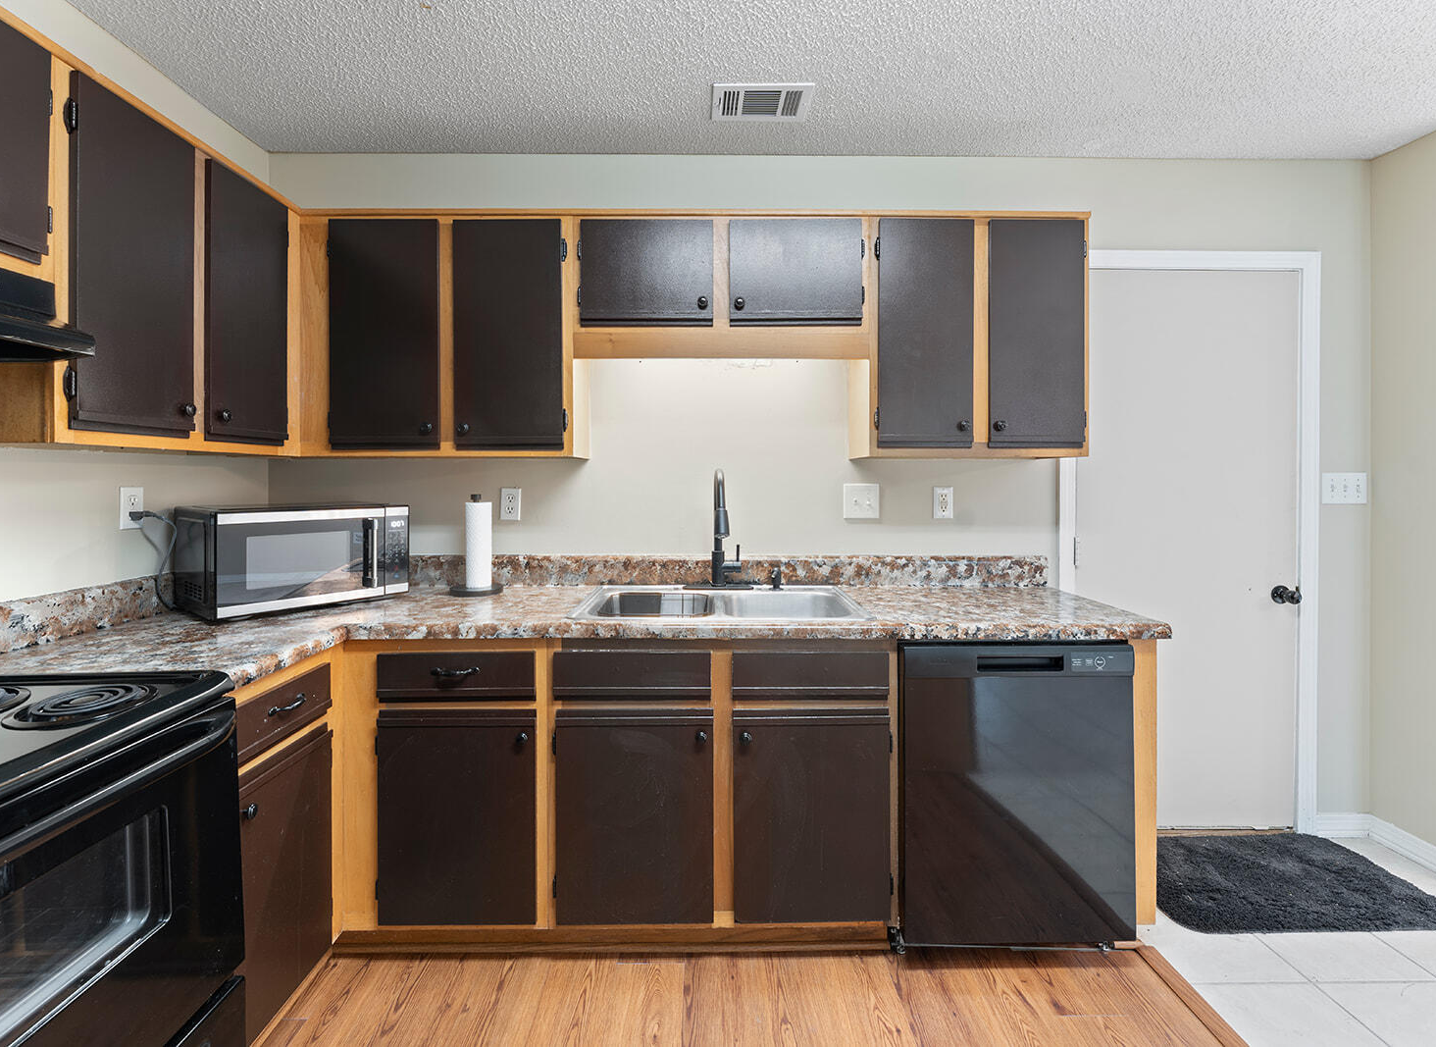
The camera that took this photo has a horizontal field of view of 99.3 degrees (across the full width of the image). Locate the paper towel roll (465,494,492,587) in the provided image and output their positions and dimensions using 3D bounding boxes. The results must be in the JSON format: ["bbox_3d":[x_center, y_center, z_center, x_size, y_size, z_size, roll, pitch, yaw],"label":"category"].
[{"bbox_3d":[-0.778,0.064,1.985,0.087,0.300,0.087,0,1,-1],"label":"paper towel roll"}]

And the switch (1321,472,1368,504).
[{"bbox_3d":[2.274,-0.125,2.210,0.163,0.115,0.014,0,1,-1],"label":"switch"}]

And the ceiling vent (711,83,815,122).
[{"bbox_3d":[0.136,-1.312,1.895,0.300,0.015,0.178,0,1,-1],"label":"ceiling vent"}]

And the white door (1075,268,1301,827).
[{"bbox_3d":[1.705,0.092,2.232,0.810,2.030,0.042,0,1,-1],"label":"white door"}]

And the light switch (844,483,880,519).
[{"bbox_3d":[0.516,-0.081,2.180,0.126,0.126,0.014,0,1,-1],"label":"light switch"}]

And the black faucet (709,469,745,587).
[{"bbox_3d":[0.032,0.018,1.980,0.105,0.390,0.250,0,1,-3],"label":"black faucet"}]

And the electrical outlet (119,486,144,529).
[{"bbox_3d":[-1.585,-0.042,1.655,0.012,0.115,0.071,0,1,-1],"label":"electrical outlet"}]

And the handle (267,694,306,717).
[{"bbox_3d":[-0.944,0.401,1.345,0.030,0.022,0.115,0,1,-1],"label":"handle"}]

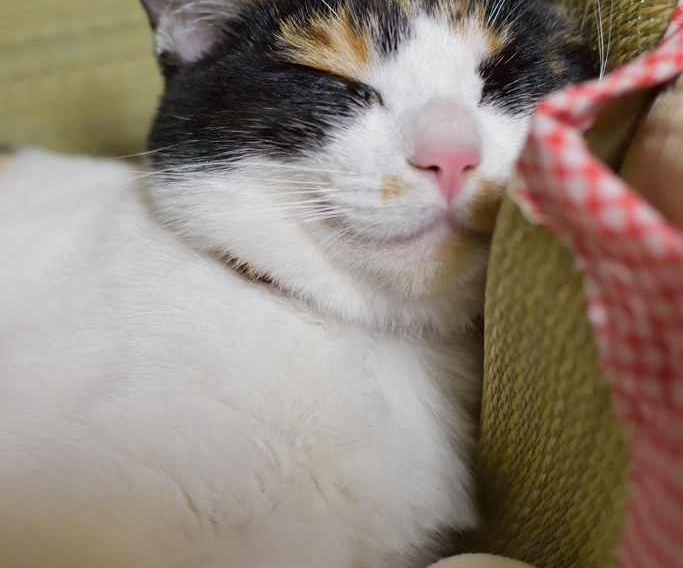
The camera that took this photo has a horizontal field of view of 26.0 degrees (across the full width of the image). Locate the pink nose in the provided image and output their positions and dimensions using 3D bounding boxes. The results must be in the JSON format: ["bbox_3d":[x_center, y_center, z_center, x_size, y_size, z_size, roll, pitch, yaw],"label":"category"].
[{"bbox_3d":[0.026,-0.027,0.367,0.017,0.013,0.012,-9,0,-17],"label":"pink nose"}]

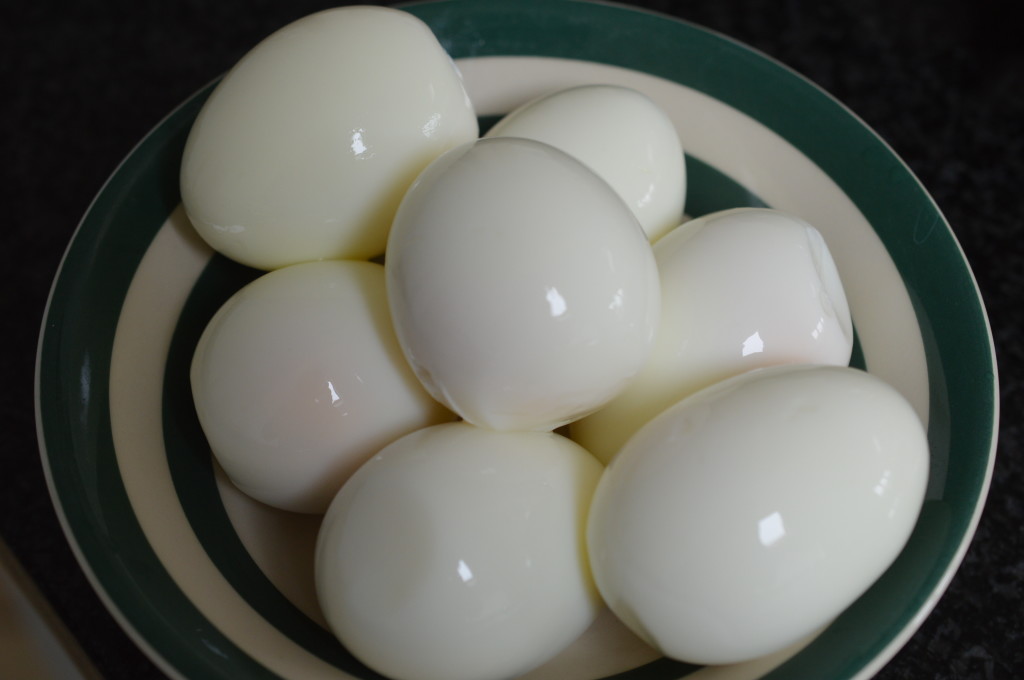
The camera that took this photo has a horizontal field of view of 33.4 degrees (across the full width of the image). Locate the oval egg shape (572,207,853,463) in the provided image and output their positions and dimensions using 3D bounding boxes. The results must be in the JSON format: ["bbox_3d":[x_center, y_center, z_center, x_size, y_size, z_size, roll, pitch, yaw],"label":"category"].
[{"bbox_3d":[0.035,0.002,0.304,0.059,0.044,0.044,-43,66,-7],"label":"oval egg shape"}]

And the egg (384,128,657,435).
[{"bbox_3d":[0.001,-0.009,0.271,0.043,0.043,0.056,-9,36,-7],"label":"egg"}]

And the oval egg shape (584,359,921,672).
[{"bbox_3d":[0.038,0.026,0.266,0.058,0.041,0.041,-31,61,-8],"label":"oval egg shape"}]

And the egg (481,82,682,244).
[{"bbox_3d":[0.009,-0.024,0.325,0.056,0.042,0.042,-47,65,4],"label":"egg"}]

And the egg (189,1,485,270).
[{"bbox_3d":[-0.033,-0.036,0.311,0.058,0.043,0.043,-34,61,0],"label":"egg"}]

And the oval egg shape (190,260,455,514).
[{"bbox_3d":[-0.031,0.008,0.302,0.045,0.058,0.045,39,109,22],"label":"oval egg shape"}]

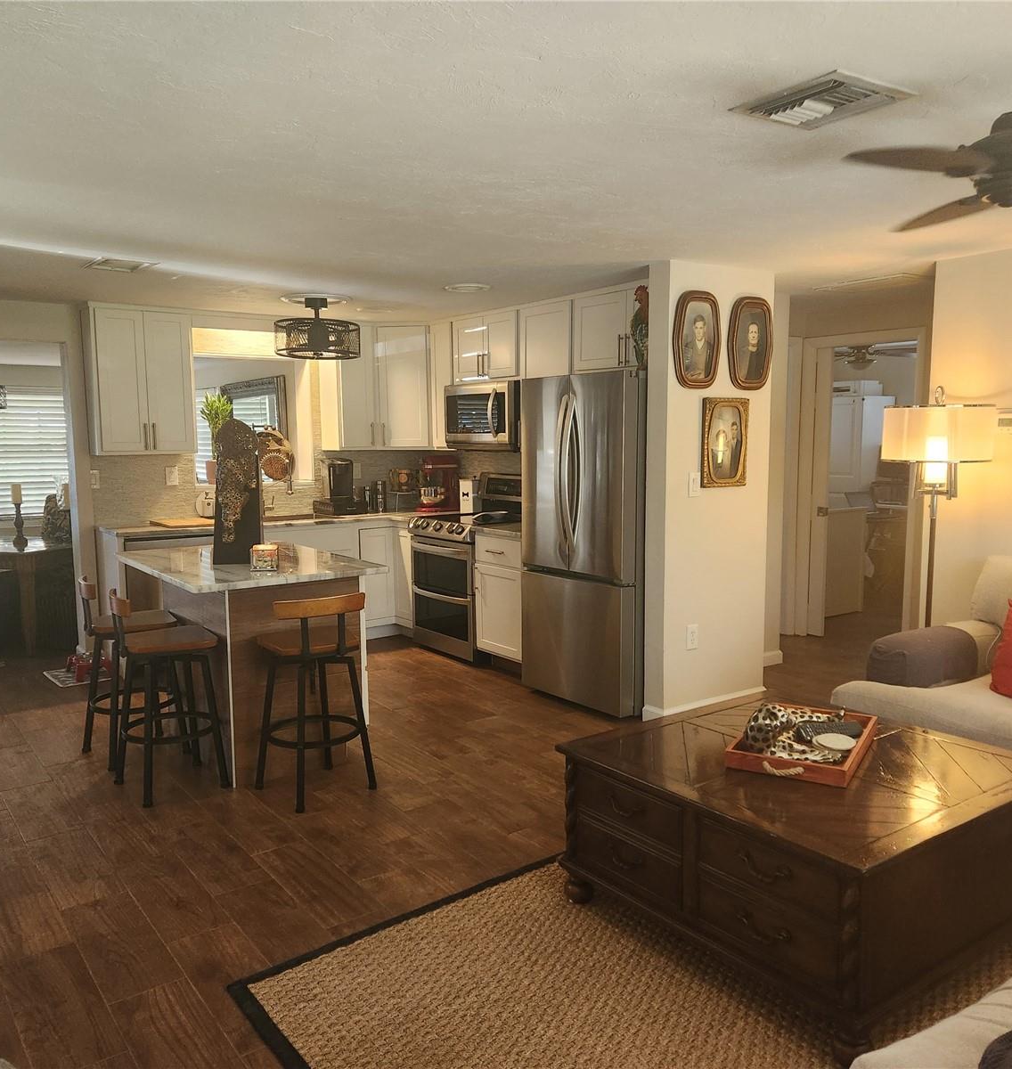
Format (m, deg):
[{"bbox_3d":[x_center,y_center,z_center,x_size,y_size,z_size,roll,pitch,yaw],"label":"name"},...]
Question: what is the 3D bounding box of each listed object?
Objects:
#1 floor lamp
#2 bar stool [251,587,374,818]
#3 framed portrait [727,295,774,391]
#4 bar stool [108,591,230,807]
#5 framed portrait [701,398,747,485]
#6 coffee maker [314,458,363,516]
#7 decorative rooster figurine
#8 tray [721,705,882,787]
[{"bbox_3d":[1.948,0.196,4.383,0.510,1.728,0.510,-5,8,-36],"label":"floor lamp"},{"bbox_3d":[-0.833,0.662,4.025,0.430,0.870,0.480,-5,8,-35],"label":"bar stool"},{"bbox_3d":[1.380,-1.069,5.305,0.360,0.515,0.045,-5,7,-36],"label":"framed portrait"},{"bbox_3d":[-1.479,0.679,4.129,0.420,0.860,0.410,-3,7,-26],"label":"bar stool"},{"bbox_3d":[1.142,-0.478,4.953,0.345,0.460,0.045,-5,8,-36],"label":"framed portrait"},{"bbox_3d":[-1.252,-0.372,7.153,0.290,0.410,0.330,-5,8,-36],"label":"coffee maker"},{"bbox_3d":[0.732,-1.097,4.934,0.230,0.420,0.160,2,7,24],"label":"decorative rooster figurine"},{"bbox_3d":[0.958,0.666,3.039,0.355,0.060,0.580,3,7,30],"label":"tray"}]

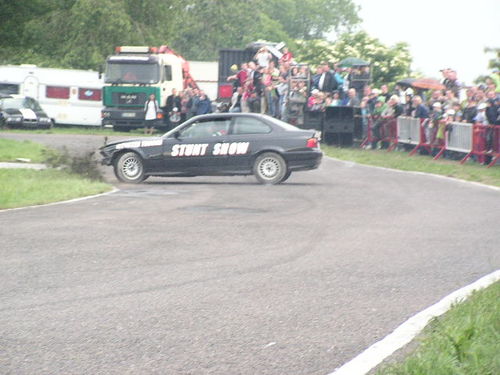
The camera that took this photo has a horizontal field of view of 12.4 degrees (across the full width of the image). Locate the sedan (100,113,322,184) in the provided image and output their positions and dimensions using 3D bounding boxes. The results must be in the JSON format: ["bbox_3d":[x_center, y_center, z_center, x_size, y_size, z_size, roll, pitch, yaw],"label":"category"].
[{"bbox_3d":[-0.732,-0.787,45.750,4.370,1.370,1.710,1,3,3],"label":"sedan"}]

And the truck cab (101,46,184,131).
[{"bbox_3d":[-4.160,-3.847,89.500,2.500,3.250,2.300,1,3,20],"label":"truck cab"}]

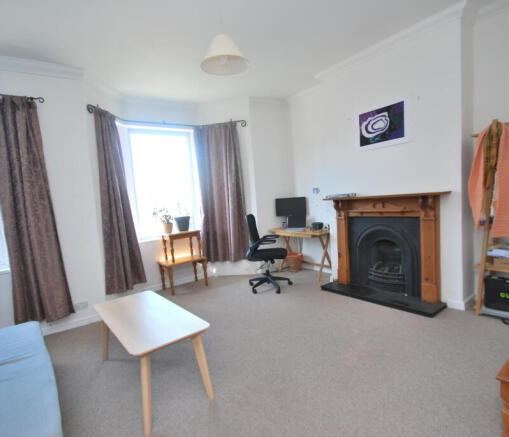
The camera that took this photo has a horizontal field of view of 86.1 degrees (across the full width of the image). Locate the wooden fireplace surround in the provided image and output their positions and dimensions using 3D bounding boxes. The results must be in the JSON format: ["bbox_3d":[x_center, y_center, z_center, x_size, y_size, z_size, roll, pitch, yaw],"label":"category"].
[{"bbox_3d":[1.568,0.316,3.412,0.257,1.200,1.455,-8,6,-37],"label":"wooden fireplace surround"}]

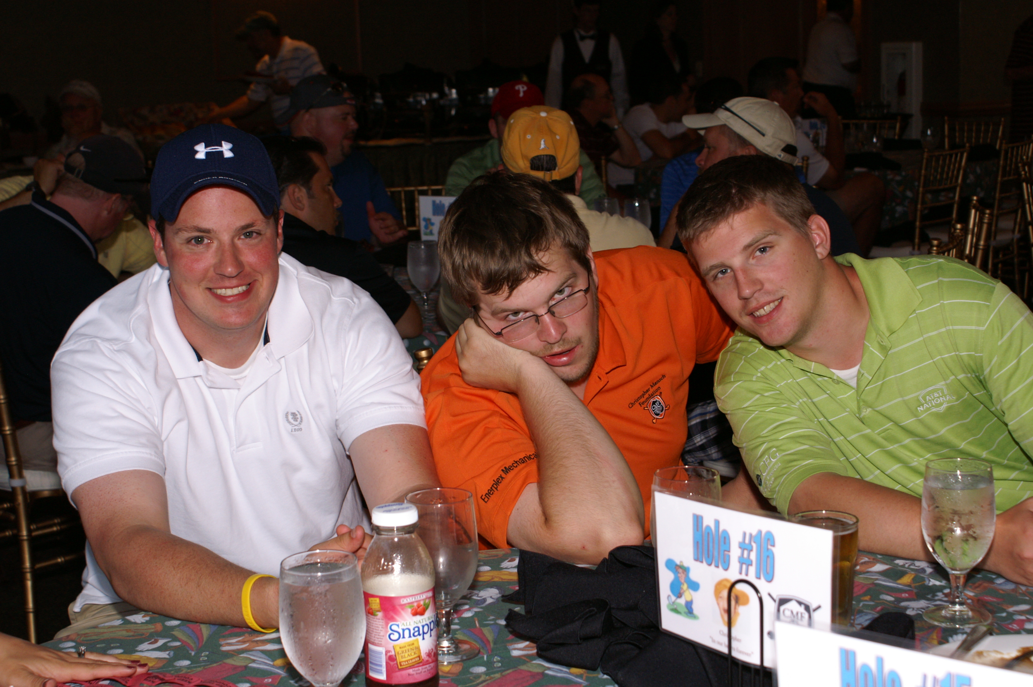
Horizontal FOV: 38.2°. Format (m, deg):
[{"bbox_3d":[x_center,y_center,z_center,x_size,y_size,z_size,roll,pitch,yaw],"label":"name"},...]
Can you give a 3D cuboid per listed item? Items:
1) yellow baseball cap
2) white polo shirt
[{"bbox_3d":[0.053,-0.450,3.310,0.172,0.155,0.265,-3,11,-3],"label":"yellow baseball cap"},{"bbox_3d":[-0.379,0.133,2.040,0.500,0.500,0.370,-5,20,-7],"label":"white polo shirt"}]

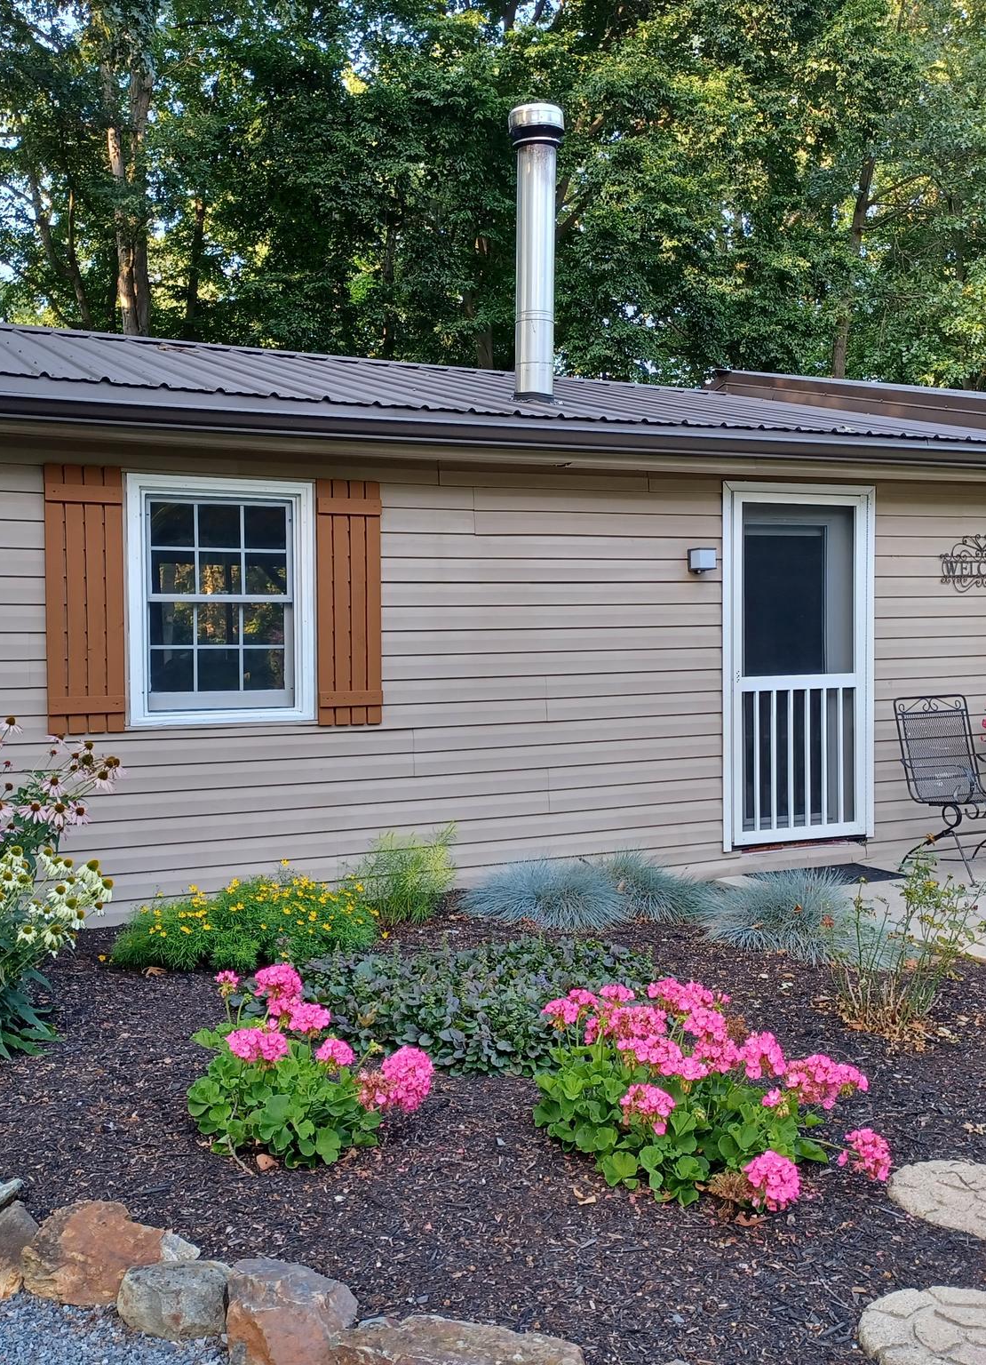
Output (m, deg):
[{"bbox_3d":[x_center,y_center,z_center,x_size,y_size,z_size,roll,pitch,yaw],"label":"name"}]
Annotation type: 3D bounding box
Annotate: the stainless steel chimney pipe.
[{"bbox_3d":[0.229,-2.255,6.940,0.290,1.530,0.290,0,2,0],"label":"stainless steel chimney pipe"}]

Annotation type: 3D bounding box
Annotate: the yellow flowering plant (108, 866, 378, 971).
[{"bbox_3d":[-0.985,0.905,5.210,1.020,0.300,0.640,-1,2,-26],"label":"yellow flowering plant"}]

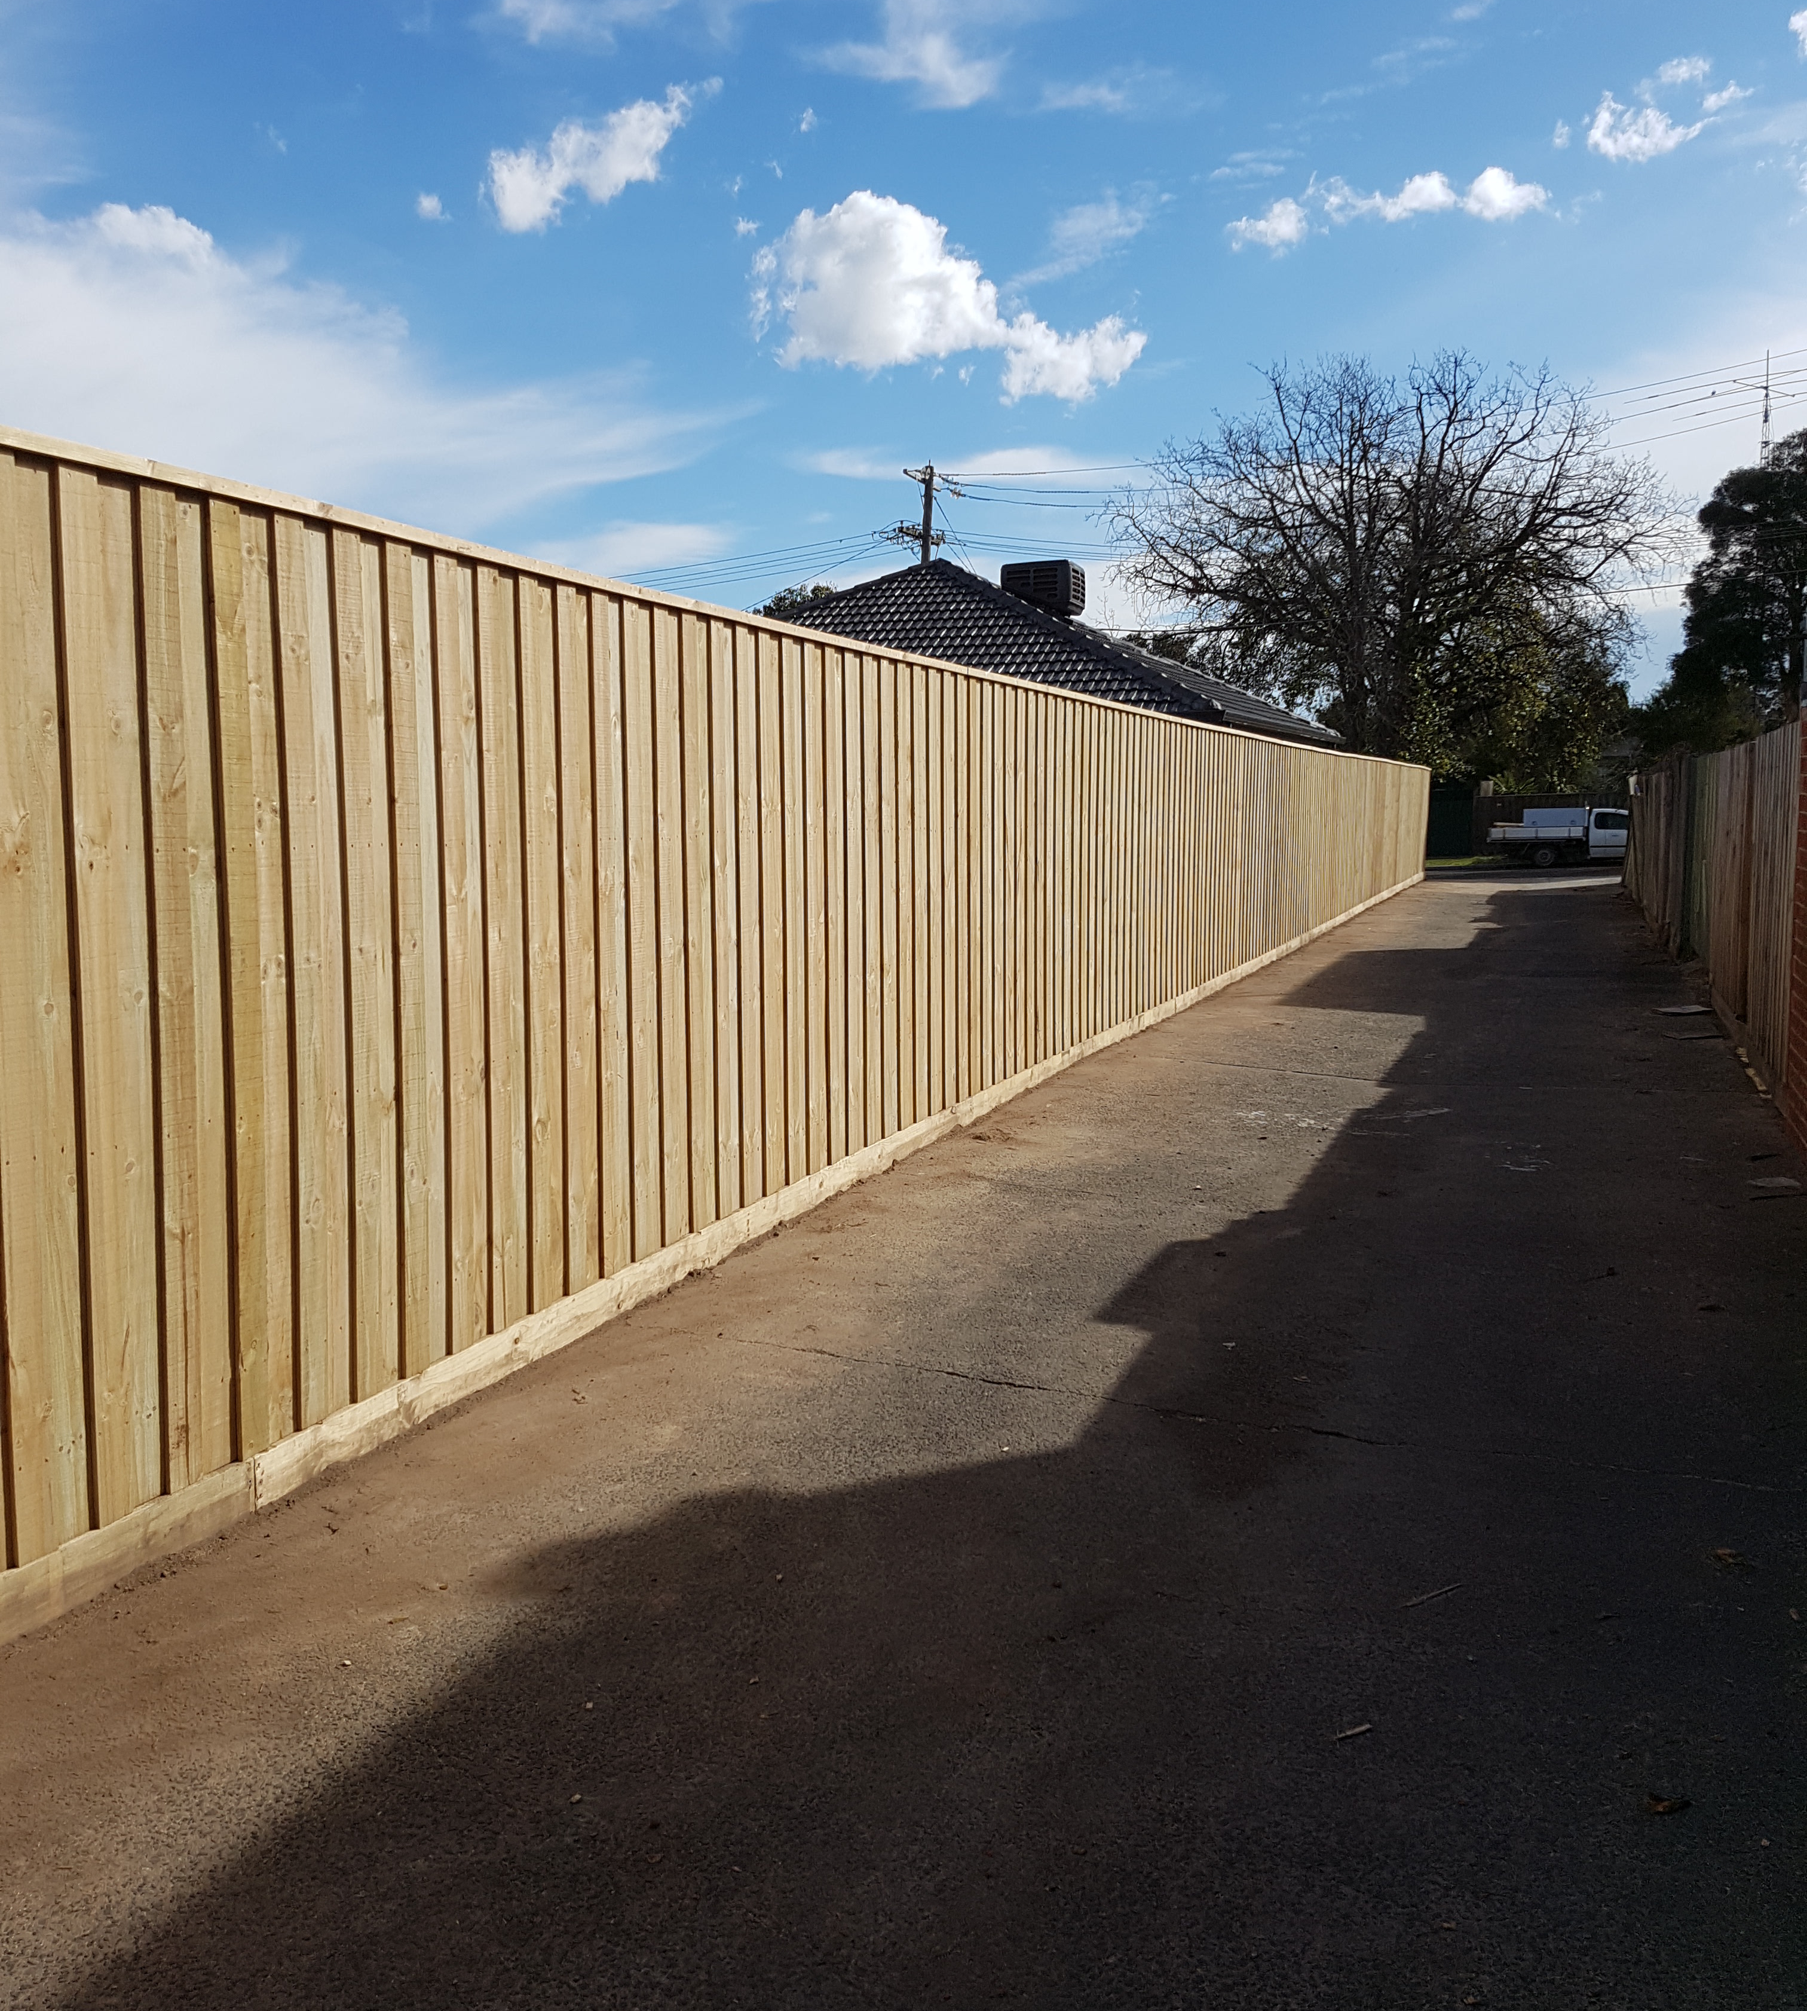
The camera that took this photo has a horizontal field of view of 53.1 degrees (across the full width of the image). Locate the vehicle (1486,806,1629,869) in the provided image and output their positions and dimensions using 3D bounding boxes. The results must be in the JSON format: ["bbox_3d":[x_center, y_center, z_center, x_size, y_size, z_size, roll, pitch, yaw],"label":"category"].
[{"bbox_3d":[18.829,-4.620,49.800,5.100,1.740,1.830,2,7,18],"label":"vehicle"}]

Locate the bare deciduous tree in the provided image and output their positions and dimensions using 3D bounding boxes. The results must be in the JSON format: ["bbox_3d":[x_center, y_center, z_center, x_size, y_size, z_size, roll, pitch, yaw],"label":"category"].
[{"bbox_3d":[14.766,-12.005,55.478,16.000,15.300,15.000,2,7,20],"label":"bare deciduous tree"}]

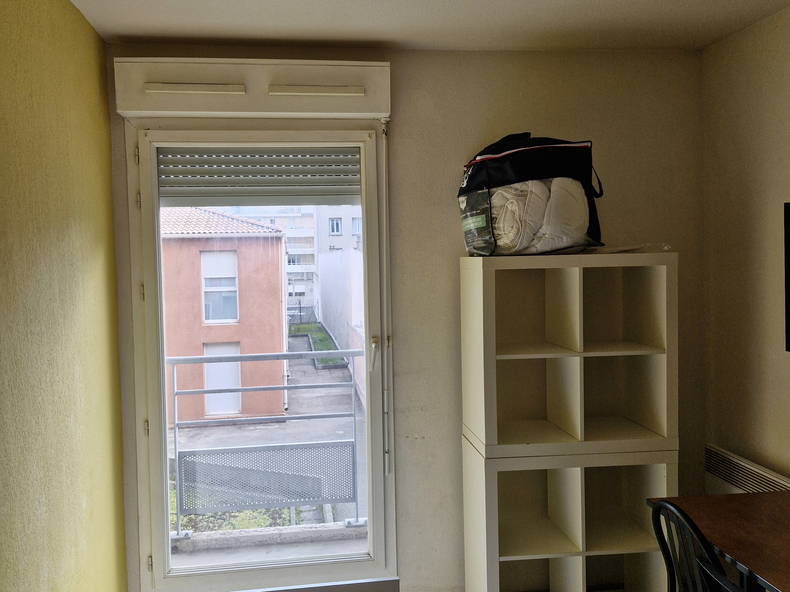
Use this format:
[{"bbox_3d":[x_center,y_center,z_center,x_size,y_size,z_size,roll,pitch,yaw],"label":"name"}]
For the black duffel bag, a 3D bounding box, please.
[{"bbox_3d":[0.566,-0.403,2.233,0.490,0.480,0.300,-2,2,-15],"label":"black duffel bag"}]

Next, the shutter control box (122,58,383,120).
[{"bbox_3d":[-0.590,-0.884,2.262,1.135,0.217,0.110,-1,2,-5],"label":"shutter control box"}]

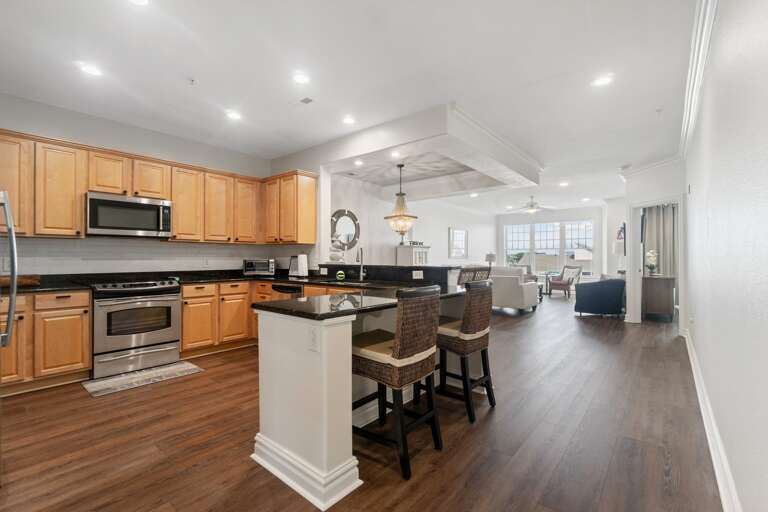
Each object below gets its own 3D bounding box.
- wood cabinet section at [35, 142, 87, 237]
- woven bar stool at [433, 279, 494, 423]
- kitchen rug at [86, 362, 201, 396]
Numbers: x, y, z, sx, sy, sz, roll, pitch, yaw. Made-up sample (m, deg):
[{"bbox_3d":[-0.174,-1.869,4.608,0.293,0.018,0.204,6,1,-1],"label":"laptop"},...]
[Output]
[{"bbox_3d":[-3.347,-0.635,3.308,0.335,0.910,0.370,0,0,41],"label":"wood cabinet section"},{"bbox_3d":[0.587,0.701,2.620,0.520,1.020,0.440,-1,-1,41],"label":"woven bar stool"},{"bbox_3d":[-2.399,1.221,3.243,0.460,0.012,0.880,-1,-1,41],"label":"kitchen rug"}]

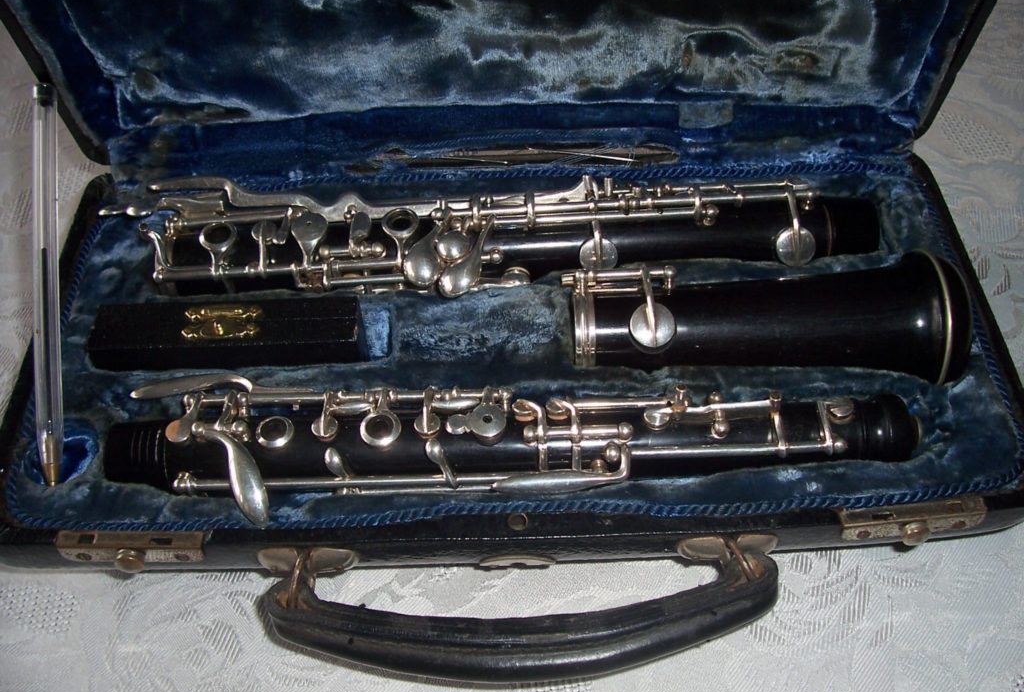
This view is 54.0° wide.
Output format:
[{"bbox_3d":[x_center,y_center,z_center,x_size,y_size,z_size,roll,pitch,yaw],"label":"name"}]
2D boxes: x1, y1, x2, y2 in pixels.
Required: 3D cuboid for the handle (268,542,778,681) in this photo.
[{"bbox_3d":[0.003,0.075,0.283,0.145,0.018,0.035,-1,51,0],"label":"handle"}]

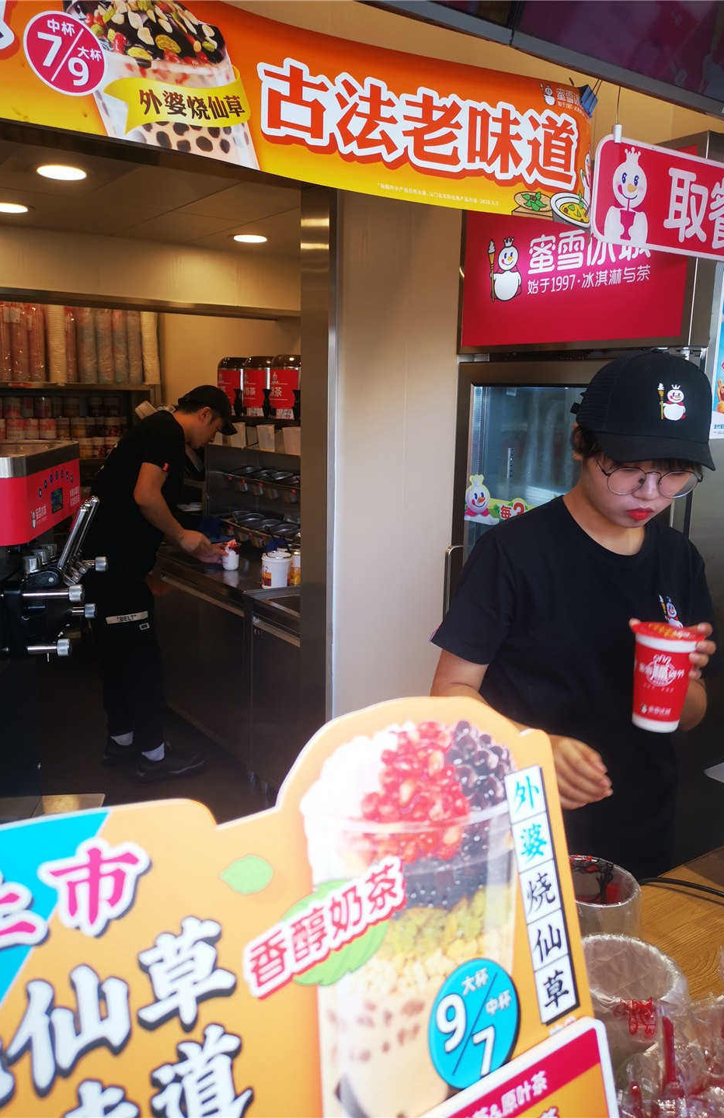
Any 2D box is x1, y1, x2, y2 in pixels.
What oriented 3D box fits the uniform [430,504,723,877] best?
[{"bbox_3d":[0.324,0.216,1.350,0.480,0.630,0.300,-6,13,-30],"label":"uniform"}]

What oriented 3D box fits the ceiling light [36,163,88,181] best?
[{"bbox_3d":[-0.843,-1.095,2.450,0.143,0.030,0.143,-7,14,-34],"label":"ceiling light"}]

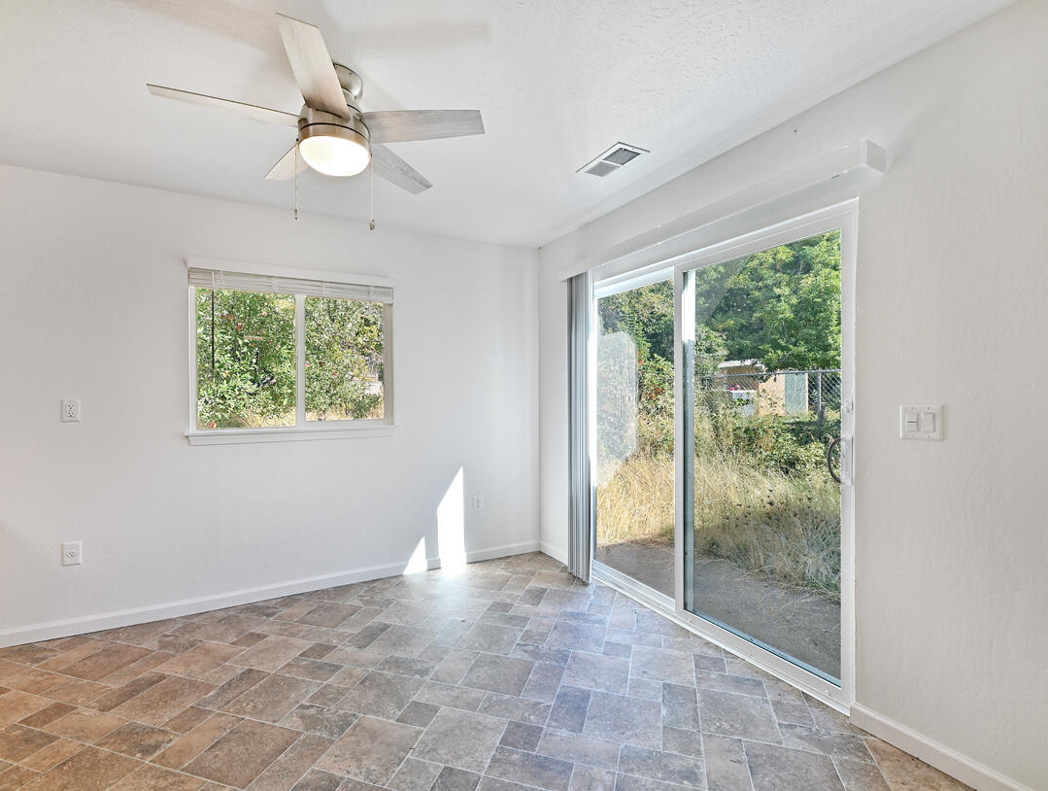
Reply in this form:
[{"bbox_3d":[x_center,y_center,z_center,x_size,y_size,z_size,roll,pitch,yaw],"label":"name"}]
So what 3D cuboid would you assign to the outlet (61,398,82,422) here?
[{"bbox_3d":[-2.395,0.082,2.444,0.071,0.114,0.010,0,0,-27],"label":"outlet"}]

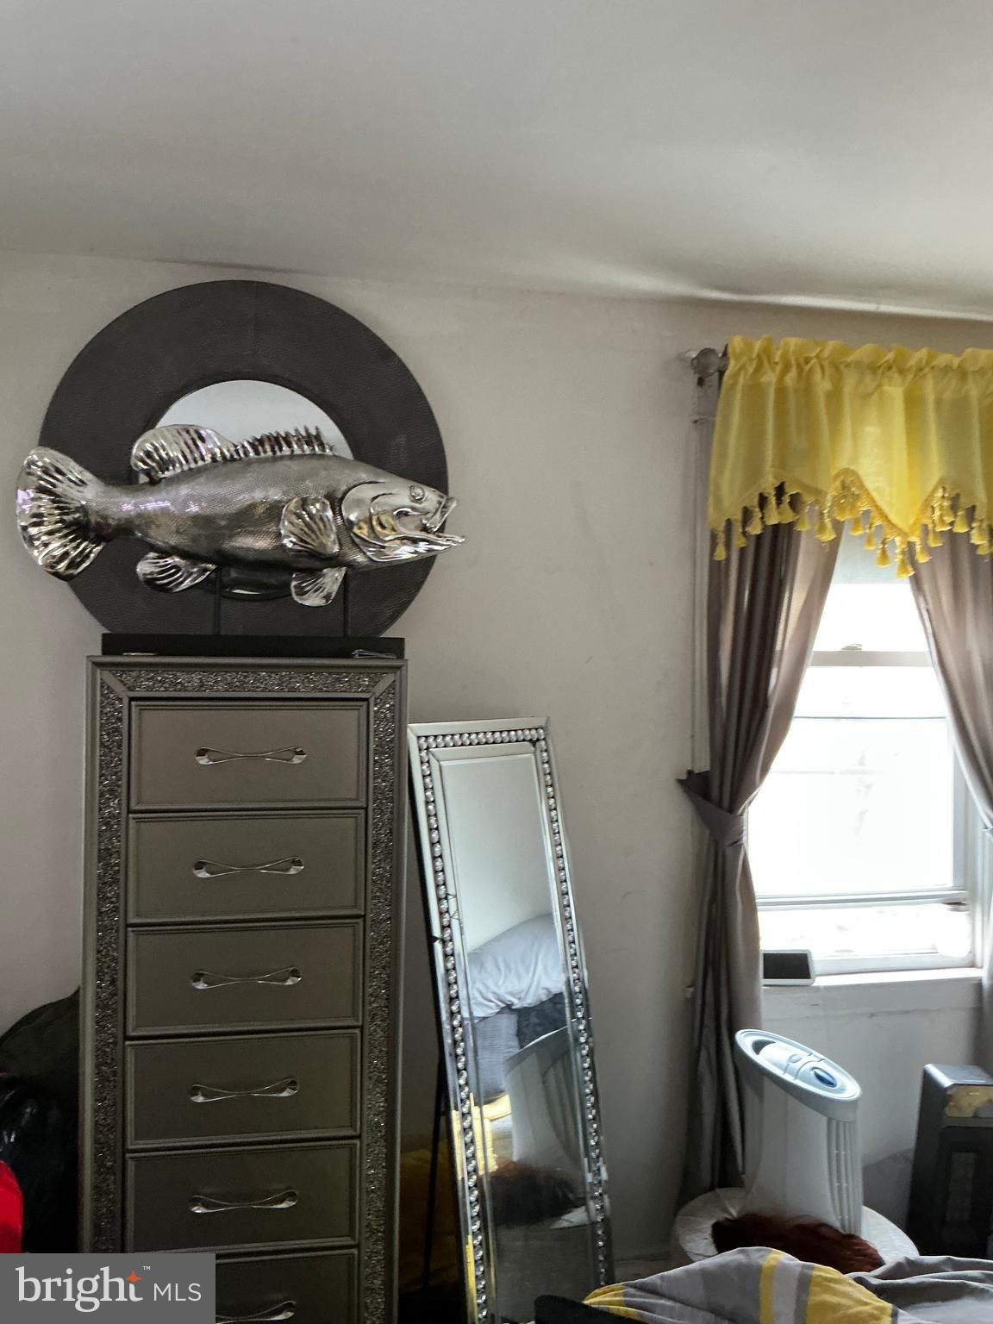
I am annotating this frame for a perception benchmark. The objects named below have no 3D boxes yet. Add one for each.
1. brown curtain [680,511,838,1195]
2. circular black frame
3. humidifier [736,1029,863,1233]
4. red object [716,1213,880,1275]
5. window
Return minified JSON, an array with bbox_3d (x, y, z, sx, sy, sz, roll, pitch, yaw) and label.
[{"bbox_3d":[0.630,0.304,2.558,0.410,2.060,0.150,1,0,-11],"label":"brown curtain"},{"bbox_3d":[-0.547,-0.402,2.396,0.885,0.885,0.050,1,0,-11],"label":"circular black frame"},{"bbox_3d":[0.590,0.925,2.090,0.140,0.300,0.270,1,0,-30],"label":"humidifier"},{"bbox_3d":[0.530,1.035,1.900,0.290,0.080,0.160,1,0,18],"label":"red object"},{"bbox_3d":[0.920,0.168,2.745,0.707,1.260,0.100,1,0,-11],"label":"window"}]

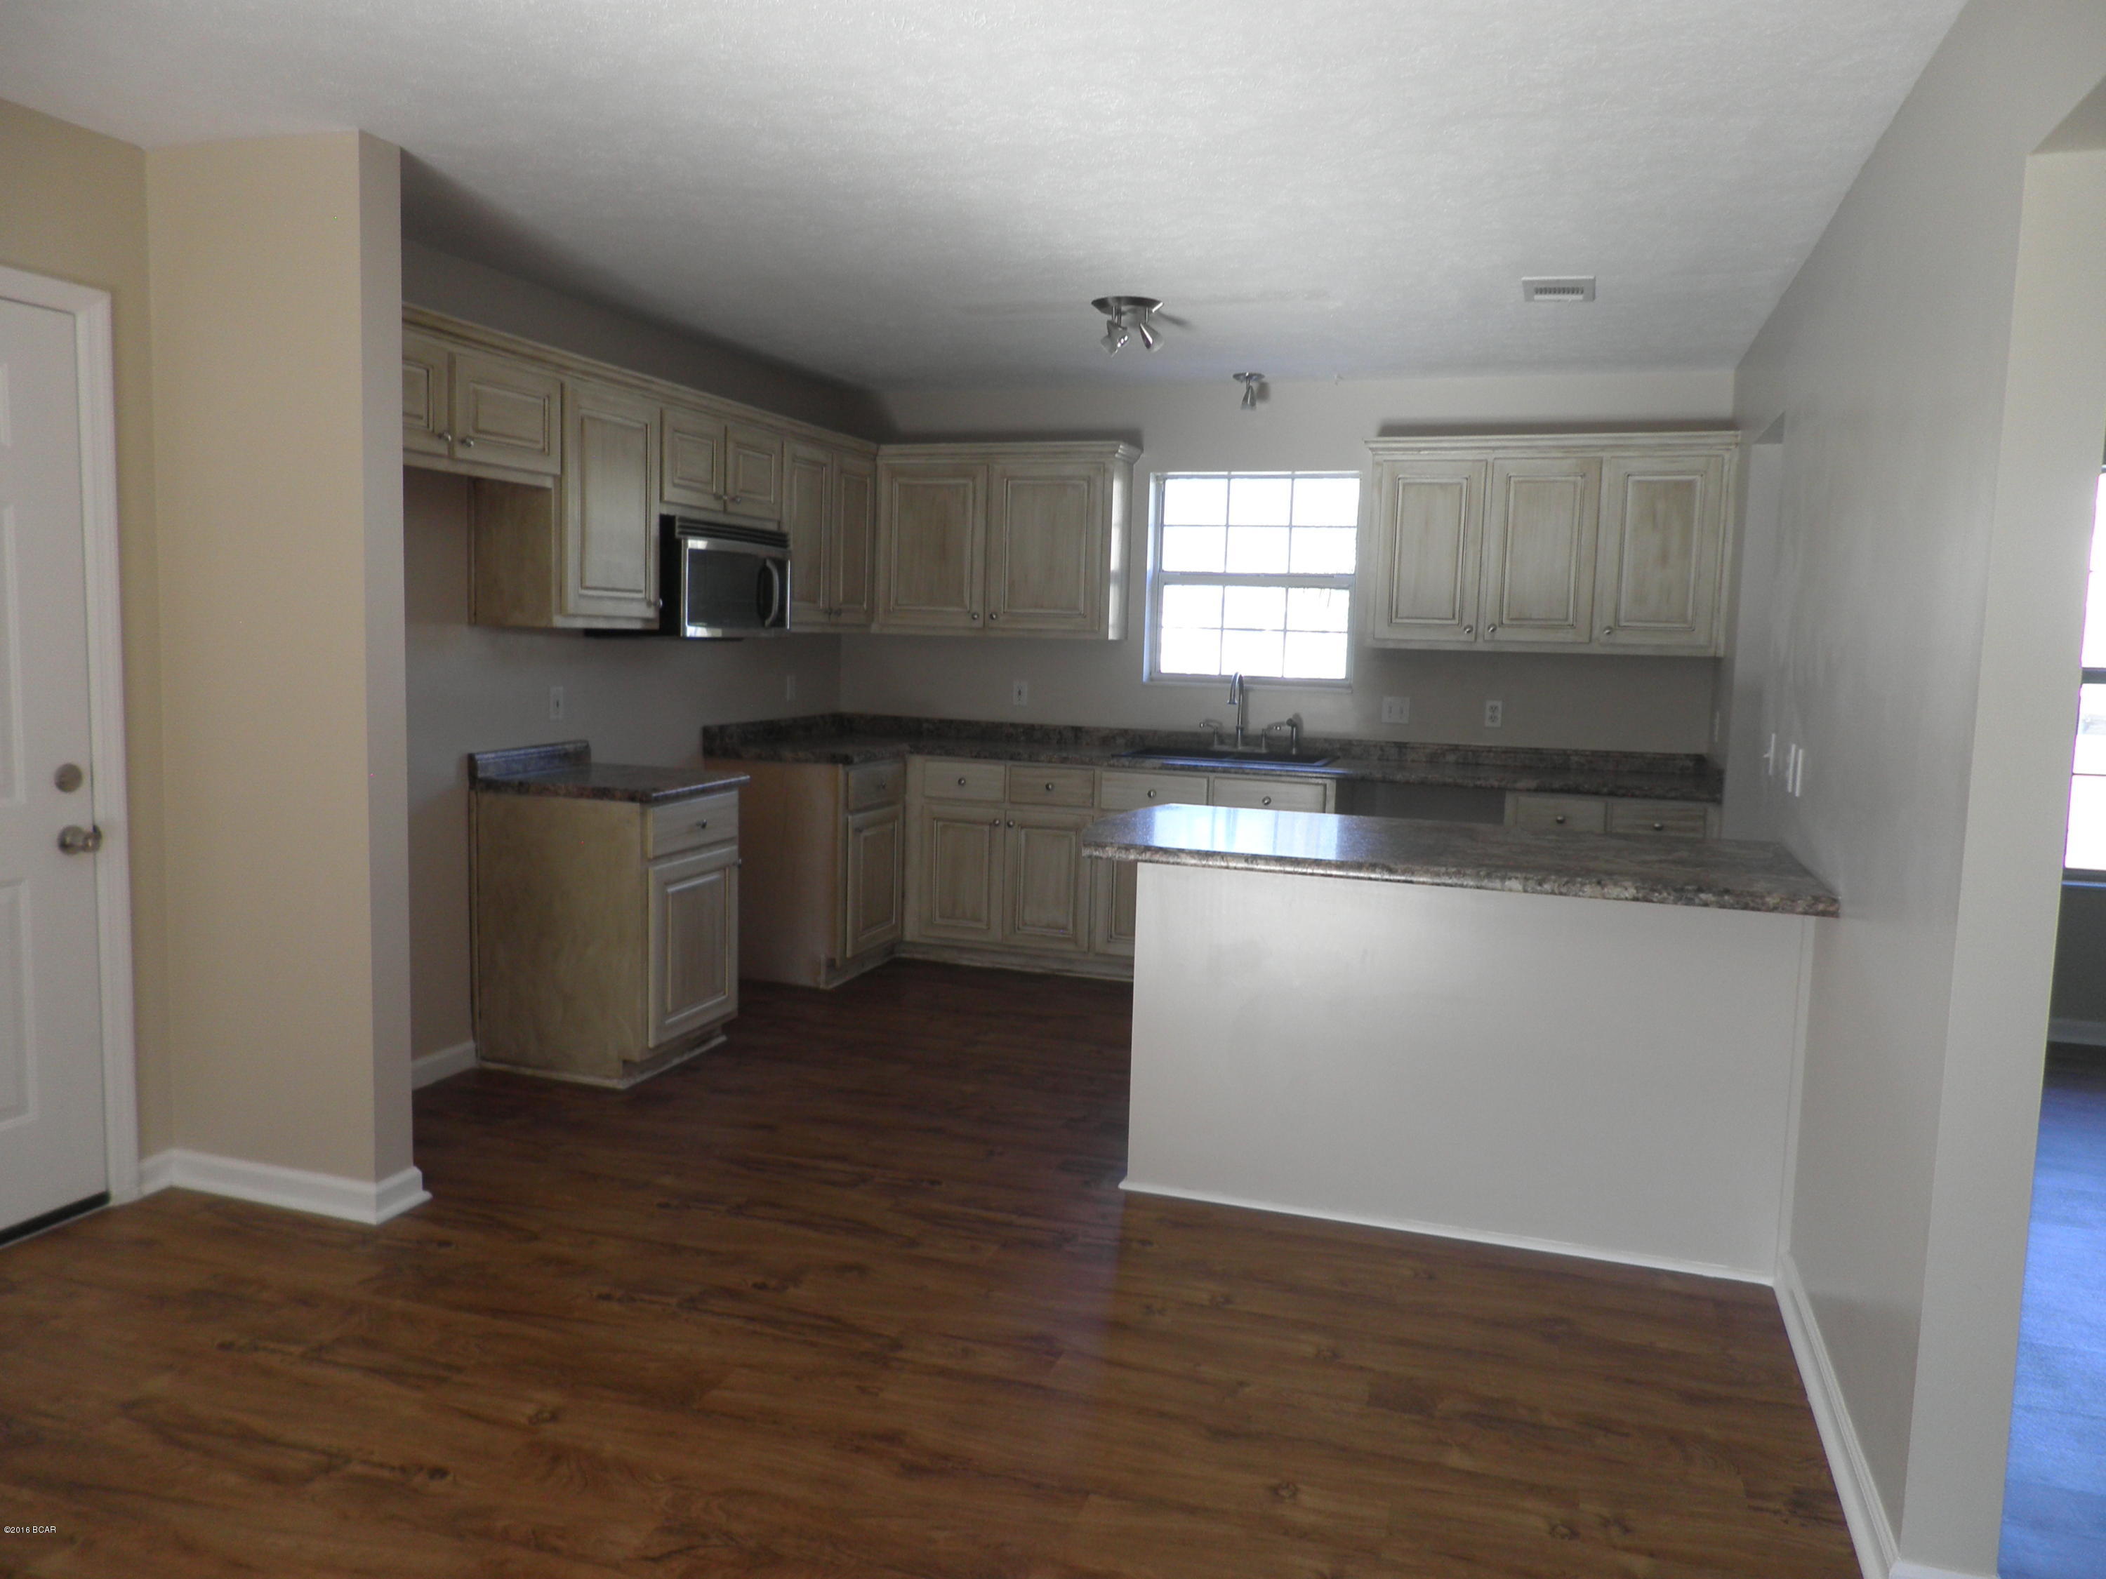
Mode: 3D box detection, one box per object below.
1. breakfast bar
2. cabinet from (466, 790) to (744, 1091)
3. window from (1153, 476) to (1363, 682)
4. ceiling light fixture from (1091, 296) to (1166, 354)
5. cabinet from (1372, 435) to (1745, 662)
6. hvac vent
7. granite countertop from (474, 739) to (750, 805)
[{"bbox_3d":[0.896,0.597,3.531,1.596,0.932,0.845,4,7,19],"label":"breakfast bar"},{"bbox_3d":[-1.422,0.429,4.723,0.634,0.877,0.533,4,7,19],"label":"cabinet"},{"bbox_3d":[0.832,-0.877,6.123,0.885,0.880,0.100,4,7,19],"label":"window"},{"bbox_3d":[0.232,-1.439,4.577,0.225,0.165,0.225,1,6,0],"label":"ceiling light fixture"},{"bbox_3d":[1.848,-0.922,5.543,1.301,0.786,0.327,4,7,19],"label":"cabinet"},{"bbox_3d":[1.474,-1.442,4.247,0.198,0.020,0.340,4,7,19],"label":"hvac vent"},{"bbox_3d":[-1.405,-0.062,4.668,0.640,0.113,0.569,4,7,19],"label":"granite countertop"}]

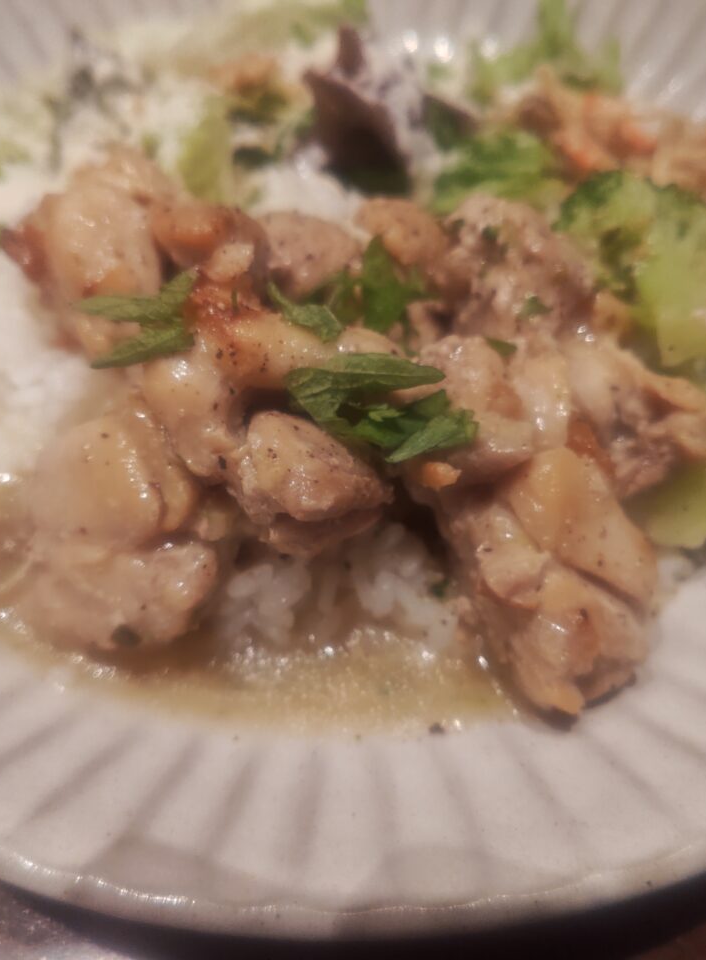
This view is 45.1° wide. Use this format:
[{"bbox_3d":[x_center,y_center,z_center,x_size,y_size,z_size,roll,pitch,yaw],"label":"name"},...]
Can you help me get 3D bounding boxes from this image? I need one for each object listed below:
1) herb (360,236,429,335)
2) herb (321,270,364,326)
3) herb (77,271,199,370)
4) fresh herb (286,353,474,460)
[{"bbox_3d":[0.007,-0.033,0.145,0.011,0.009,0.015,0,56,1],"label":"herb"},{"bbox_3d":[-0.002,-0.031,0.143,0.007,0.006,0.009,0,56,1],"label":"herb"},{"bbox_3d":[-0.035,-0.025,0.137,0.020,0.007,0.017,0,56,1],"label":"herb"},{"bbox_3d":[0.004,-0.010,0.123,0.027,0.009,0.015,0,56,1],"label":"fresh herb"}]

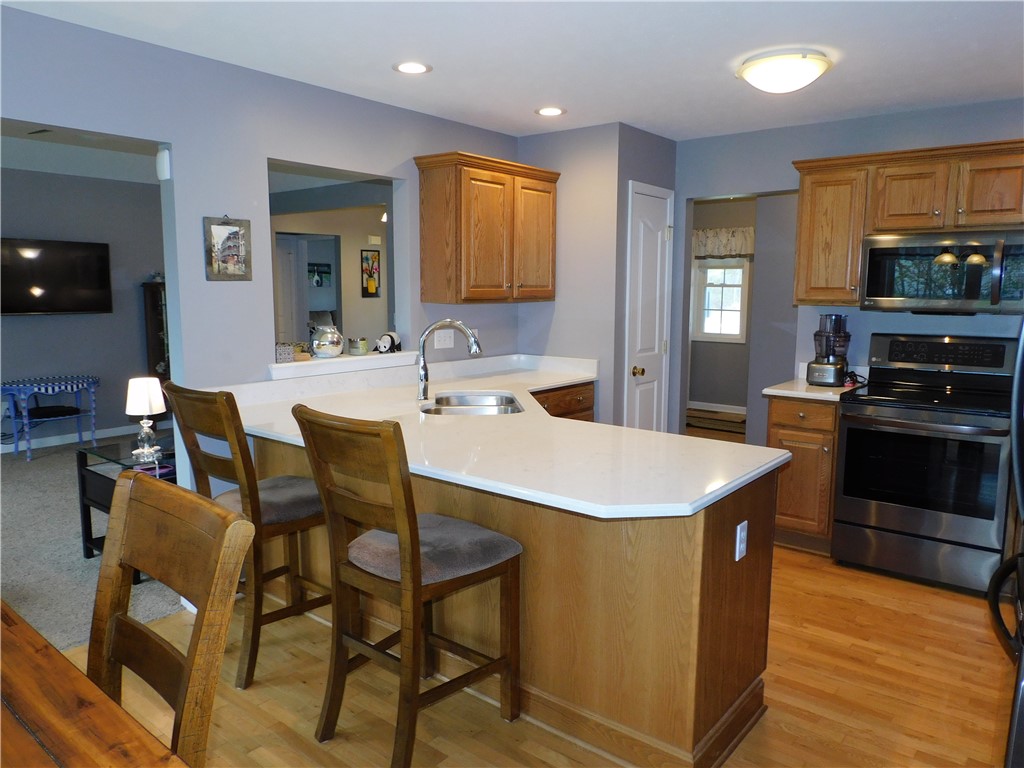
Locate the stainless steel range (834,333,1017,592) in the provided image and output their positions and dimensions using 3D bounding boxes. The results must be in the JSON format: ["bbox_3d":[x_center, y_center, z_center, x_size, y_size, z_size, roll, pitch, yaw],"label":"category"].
[{"bbox_3d":[2.219,0.381,3.807,0.748,1.221,0.698,6,10,39],"label":"stainless steel range"}]

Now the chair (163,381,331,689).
[{"bbox_3d":[-1.058,0.545,2.913,0.479,1.147,0.608,6,10,39],"label":"chair"}]

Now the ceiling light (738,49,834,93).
[{"bbox_3d":[1.201,-1.364,3.130,0.429,0.140,0.429,6,10,39],"label":"ceiling light"}]

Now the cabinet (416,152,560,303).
[{"bbox_3d":[-0.143,-0.927,4.420,0.374,0.823,0.972,6,10,39],"label":"cabinet"}]

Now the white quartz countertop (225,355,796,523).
[{"bbox_3d":[0.211,0.090,3.439,2.338,0.151,2.293,6,10,39],"label":"white quartz countertop"}]

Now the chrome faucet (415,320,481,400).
[{"bbox_3d":[-0.345,-0.133,3.823,0.329,0.420,0.075,-1,8,-6],"label":"chrome faucet"}]

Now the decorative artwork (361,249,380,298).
[{"bbox_3d":[-1.750,-1.360,8.830,0.030,0.593,0.278,6,10,39],"label":"decorative artwork"}]

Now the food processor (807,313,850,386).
[{"bbox_3d":[1.918,-0.202,4.296,0.204,0.423,0.219,6,10,39],"label":"food processor"}]

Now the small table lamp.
[{"bbox_3d":[-1.898,0.170,3.670,0.209,0.432,0.209,6,10,39],"label":"small table lamp"}]

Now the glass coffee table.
[{"bbox_3d":[-1.926,0.656,4.012,0.608,0.633,0.698,6,10,39],"label":"glass coffee table"}]

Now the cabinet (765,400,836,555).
[{"bbox_3d":[1.787,0.503,4.208,0.379,0.873,0.628,6,10,39],"label":"cabinet"}]

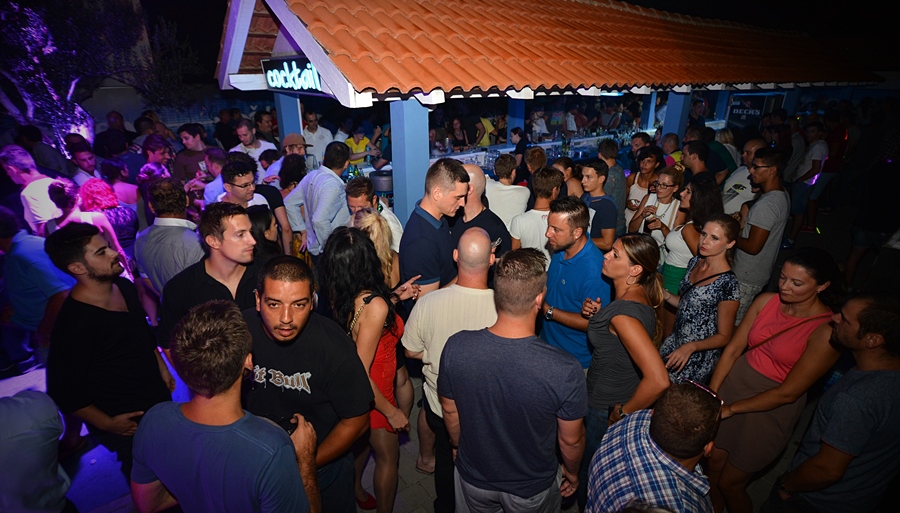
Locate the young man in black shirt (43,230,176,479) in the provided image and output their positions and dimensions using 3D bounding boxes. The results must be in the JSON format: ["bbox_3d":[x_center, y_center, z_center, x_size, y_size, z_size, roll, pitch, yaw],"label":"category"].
[{"bbox_3d":[-1.440,0.660,1.964,0.420,1.750,0.550,0,23,0],"label":"young man in black shirt"}]

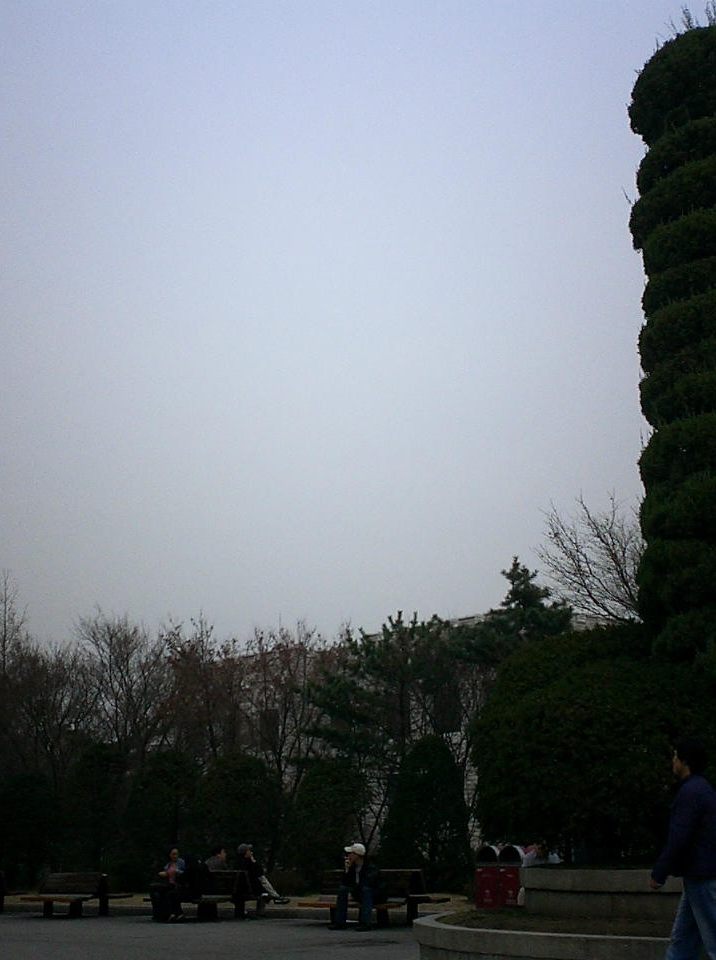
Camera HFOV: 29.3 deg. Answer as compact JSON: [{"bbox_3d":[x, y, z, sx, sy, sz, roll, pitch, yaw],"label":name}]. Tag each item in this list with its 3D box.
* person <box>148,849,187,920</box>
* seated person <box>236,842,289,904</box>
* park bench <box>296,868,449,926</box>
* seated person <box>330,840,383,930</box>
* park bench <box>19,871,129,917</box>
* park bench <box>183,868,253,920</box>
[{"bbox_3d":[-3.468,7.398,25.037,0.550,1.300,0.800,-7,-17,23],"label":"person"},{"bbox_3d":[-1.782,7.477,25.531,0.950,1.300,0.500,-4,-16,11],"label":"seated person"},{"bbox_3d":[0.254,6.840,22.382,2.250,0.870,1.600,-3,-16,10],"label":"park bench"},{"bbox_3d":[-0.008,6.328,21.384,0.580,1.310,0.850,-6,-17,20],"label":"seated person"},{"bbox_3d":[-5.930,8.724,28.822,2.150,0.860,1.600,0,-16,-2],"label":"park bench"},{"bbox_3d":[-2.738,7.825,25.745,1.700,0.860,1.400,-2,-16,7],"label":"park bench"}]

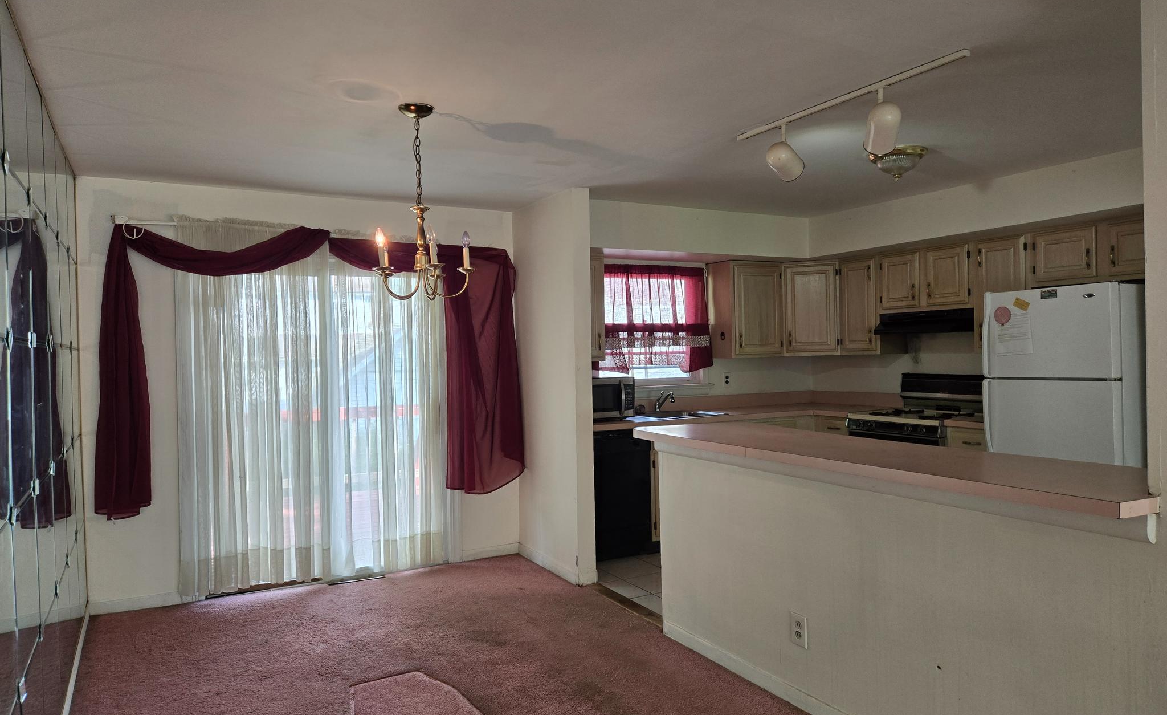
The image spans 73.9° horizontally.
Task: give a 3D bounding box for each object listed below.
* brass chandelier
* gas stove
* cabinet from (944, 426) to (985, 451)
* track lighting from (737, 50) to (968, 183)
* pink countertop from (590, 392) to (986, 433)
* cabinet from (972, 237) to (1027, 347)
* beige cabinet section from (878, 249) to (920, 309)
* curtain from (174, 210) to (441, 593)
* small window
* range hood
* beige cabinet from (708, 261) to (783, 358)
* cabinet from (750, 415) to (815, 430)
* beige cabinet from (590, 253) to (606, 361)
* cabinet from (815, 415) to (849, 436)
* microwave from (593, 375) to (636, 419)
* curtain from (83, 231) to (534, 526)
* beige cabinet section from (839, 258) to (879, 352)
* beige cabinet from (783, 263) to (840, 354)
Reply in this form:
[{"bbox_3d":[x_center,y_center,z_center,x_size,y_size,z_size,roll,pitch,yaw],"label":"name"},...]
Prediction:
[{"bbox_3d":[-0.656,-0.616,3.092,0.410,0.775,0.410,-1,1,-29],"label":"brass chandelier"},{"bbox_3d":[2.413,0.737,5.530,0.670,1.200,0.760,-1,1,-29],"label":"gas stove"},{"bbox_3d":[2.738,0.892,5.053,0.610,0.880,0.385,-1,1,-29],"label":"cabinet"},{"bbox_3d":[1.031,-0.903,3.094,0.200,0.262,1.143,-1,1,-29],"label":"track lighting"},{"bbox_3d":[1.360,0.403,5.285,2.720,0.155,2.150,-1,1,-29],"label":"pink countertop"},{"bbox_3d":[2.837,-0.401,5.106,0.320,0.750,0.385,-1,1,-29],"label":"cabinet"},{"bbox_3d":[2.472,-0.573,5.847,0.317,0.416,0.357,-2,1,-30],"label":"beige cabinet section"},{"bbox_3d":[-1.617,0.286,4.844,1.603,2.210,0.100,-1,1,-29],"label":"curtain"},{"bbox_3d":[0.559,-0.289,5.998,1.110,0.830,0.080,-1,1,-29],"label":"small window"},{"bbox_3d":[2.513,-0.252,5.551,0.420,0.156,0.760,-1,1,-29],"label":"range hood"},{"bbox_3d":[1.311,-0.382,6.305,0.545,0.761,0.320,-1,1,-29],"label":"beige cabinet"},{"bbox_3d":[1.357,0.902,6.214,0.680,0.880,0.610,-1,1,-29],"label":"cabinet"},{"bbox_3d":[-0.100,-0.348,5.520,0.435,0.761,0.310,-1,1,-29],"label":"beige cabinet"},{"bbox_3d":[2.171,0.890,6.077,0.610,0.880,0.420,-1,1,-29],"label":"cabinet"},{"bbox_3d":[0.071,0.282,5.597,0.480,0.285,0.370,-1,1,-29],"label":"microwave"},{"bbox_3d":[-1.553,0.080,4.845,2.532,1.670,0.140,-1,1,-29],"label":"curtain"},{"bbox_3d":[2.291,-0.409,6.176,0.317,0.753,0.385,-2,1,-30],"label":"beige cabinet section"},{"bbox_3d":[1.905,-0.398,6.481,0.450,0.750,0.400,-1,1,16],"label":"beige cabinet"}]

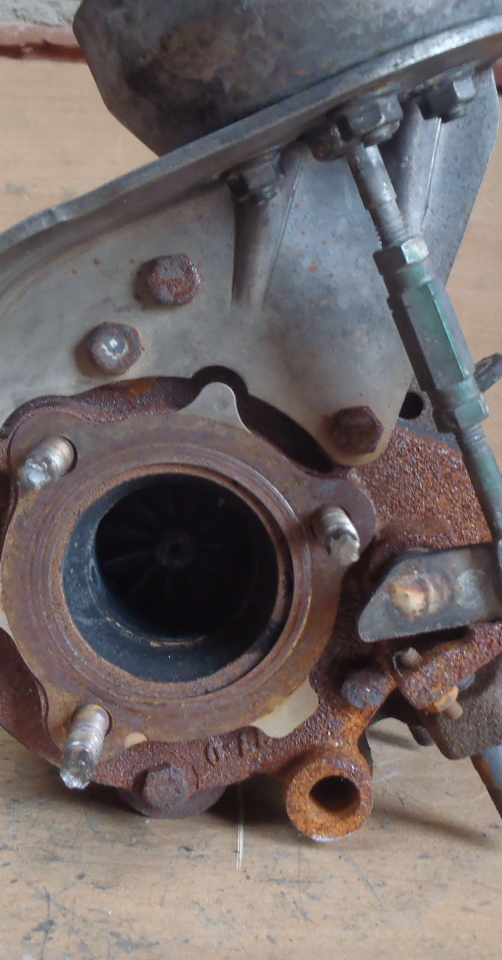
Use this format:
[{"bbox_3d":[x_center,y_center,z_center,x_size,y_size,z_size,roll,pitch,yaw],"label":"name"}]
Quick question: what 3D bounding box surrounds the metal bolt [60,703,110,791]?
[{"bbox_3d":[-0.039,0.063,0.246,0.008,0.008,0.034,0,10,-3],"label":"metal bolt"}]

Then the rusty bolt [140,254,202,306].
[{"bbox_3d":[-0.018,-0.048,0.251,0.012,0.012,0.007,0,10,-3],"label":"rusty bolt"}]

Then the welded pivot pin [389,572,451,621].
[{"bbox_3d":[0.043,0.030,0.265,0.015,0.012,0.006,-6,9,1],"label":"welded pivot pin"}]

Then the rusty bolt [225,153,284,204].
[{"bbox_3d":[0.001,-0.070,0.241,0.012,0.011,0.012,-21,11,0],"label":"rusty bolt"}]

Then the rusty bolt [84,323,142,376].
[{"bbox_3d":[-0.033,-0.032,0.253,0.012,0.013,0.007,0,10,-3],"label":"rusty bolt"}]

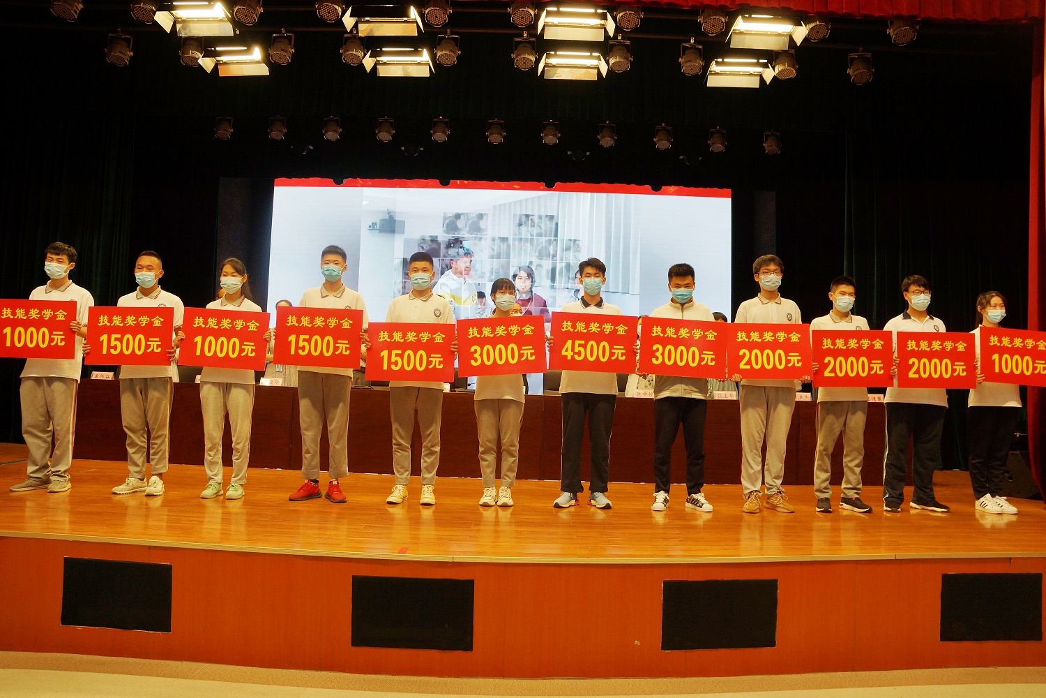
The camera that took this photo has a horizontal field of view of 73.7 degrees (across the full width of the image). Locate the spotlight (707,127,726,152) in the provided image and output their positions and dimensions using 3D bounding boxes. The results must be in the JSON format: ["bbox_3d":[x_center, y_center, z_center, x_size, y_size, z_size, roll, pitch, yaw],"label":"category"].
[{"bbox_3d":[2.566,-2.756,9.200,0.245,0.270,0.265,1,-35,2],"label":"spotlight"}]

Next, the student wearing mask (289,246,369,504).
[{"bbox_3d":[-1.370,0.178,4.900,0.540,1.775,0.410,2,-2,0],"label":"student wearing mask"}]

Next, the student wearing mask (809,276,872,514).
[{"bbox_3d":[2.319,0.317,5.036,0.520,1.695,0.360,1,-2,0],"label":"student wearing mask"}]

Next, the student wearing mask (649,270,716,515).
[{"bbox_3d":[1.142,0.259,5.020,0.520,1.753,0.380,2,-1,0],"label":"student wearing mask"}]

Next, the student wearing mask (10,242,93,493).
[{"bbox_3d":[-3.340,0.122,4.970,0.540,1.765,0.420,2,-2,-3],"label":"student wearing mask"}]

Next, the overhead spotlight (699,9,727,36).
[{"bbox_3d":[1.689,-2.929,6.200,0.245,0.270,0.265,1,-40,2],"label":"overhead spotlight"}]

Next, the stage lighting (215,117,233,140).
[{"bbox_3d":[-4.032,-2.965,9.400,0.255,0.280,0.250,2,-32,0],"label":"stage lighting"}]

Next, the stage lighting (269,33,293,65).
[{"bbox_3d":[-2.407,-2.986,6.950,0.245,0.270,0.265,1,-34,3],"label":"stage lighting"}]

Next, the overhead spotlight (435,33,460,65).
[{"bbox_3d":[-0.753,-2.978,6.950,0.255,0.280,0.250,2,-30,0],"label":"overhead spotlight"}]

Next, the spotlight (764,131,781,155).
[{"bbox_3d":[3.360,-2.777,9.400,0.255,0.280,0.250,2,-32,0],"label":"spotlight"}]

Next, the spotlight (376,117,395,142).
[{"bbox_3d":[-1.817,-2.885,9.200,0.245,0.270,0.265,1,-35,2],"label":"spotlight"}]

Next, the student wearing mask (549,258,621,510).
[{"bbox_3d":[0.451,0.230,4.967,0.540,1.780,0.360,1,-2,0],"label":"student wearing mask"}]

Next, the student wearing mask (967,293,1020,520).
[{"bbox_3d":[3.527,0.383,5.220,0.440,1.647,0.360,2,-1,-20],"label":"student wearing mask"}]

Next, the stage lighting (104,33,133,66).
[{"bbox_3d":[-4.202,-3.107,7.250,0.270,0.300,0.240,2,-1,0],"label":"stage lighting"}]

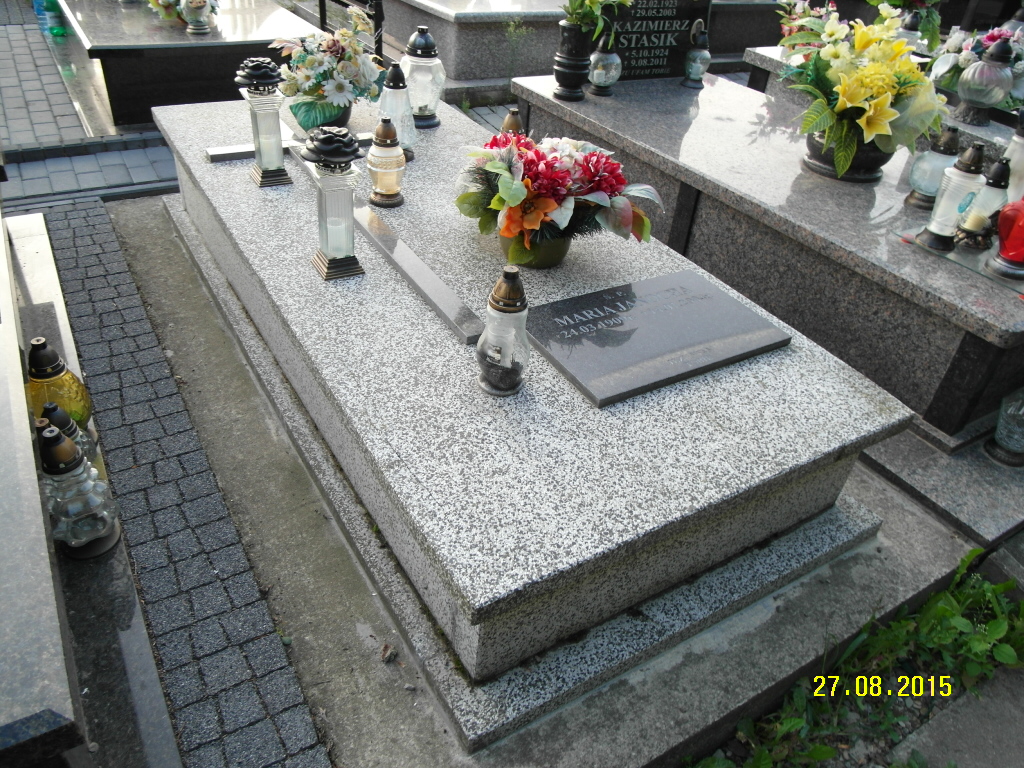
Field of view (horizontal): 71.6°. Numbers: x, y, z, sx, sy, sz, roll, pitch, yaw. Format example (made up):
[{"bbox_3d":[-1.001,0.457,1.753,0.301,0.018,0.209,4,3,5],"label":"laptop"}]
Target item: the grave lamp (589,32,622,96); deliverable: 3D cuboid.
[{"bbox_3d":[0.432,-1.469,3.255,0.110,0.245,0.110,6,35,-4],"label":"grave lamp"}]

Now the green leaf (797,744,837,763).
[{"bbox_3d":[0.531,0.644,1.239,0.057,0.009,0.029,5,35,-4],"label":"green leaf"}]

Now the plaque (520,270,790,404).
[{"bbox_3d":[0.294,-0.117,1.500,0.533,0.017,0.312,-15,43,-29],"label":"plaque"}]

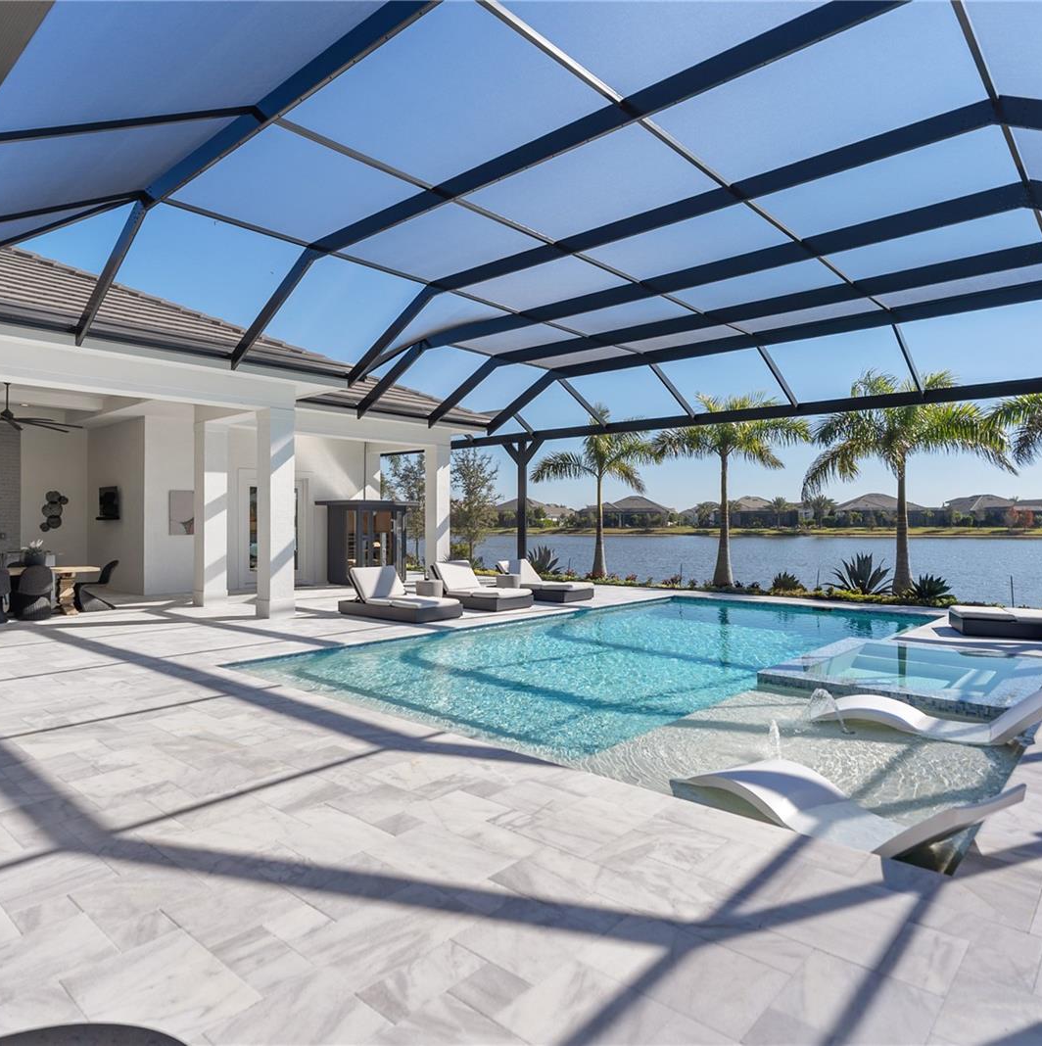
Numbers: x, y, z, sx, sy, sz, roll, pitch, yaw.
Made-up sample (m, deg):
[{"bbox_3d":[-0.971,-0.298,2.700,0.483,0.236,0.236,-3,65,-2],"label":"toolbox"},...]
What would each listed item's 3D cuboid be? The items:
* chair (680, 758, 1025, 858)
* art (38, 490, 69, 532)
[{"bbox_3d":[1.766,1.577,3.976,0.621,0.636,1.793,0,0,-30],"label":"chair"},{"bbox_3d":[-11.018,-0.261,16.443,0.080,0.966,0.582,0,1,41],"label":"art"}]

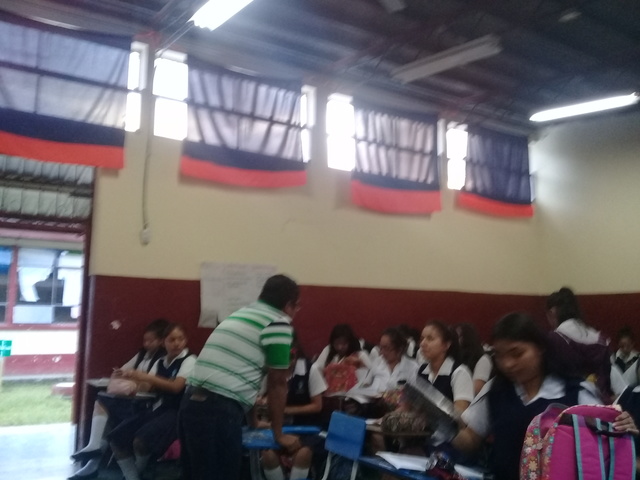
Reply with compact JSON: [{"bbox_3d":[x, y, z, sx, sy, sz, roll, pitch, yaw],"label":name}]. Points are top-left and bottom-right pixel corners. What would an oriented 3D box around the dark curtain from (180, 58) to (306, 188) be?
[{"bbox_3d":[-0.744,-1.174,5.994,1.418,1.265,0.100,6,-9,-32],"label":"dark curtain"}]

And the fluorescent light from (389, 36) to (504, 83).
[{"bbox_3d":[1.190,-1.741,5.576,0.150,0.080,1.277,6,-4,-36],"label":"fluorescent light"}]

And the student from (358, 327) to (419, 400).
[{"bbox_3d":[0.407,1.141,3.978,0.480,1.130,0.700,-6,-10,42],"label":"student"}]

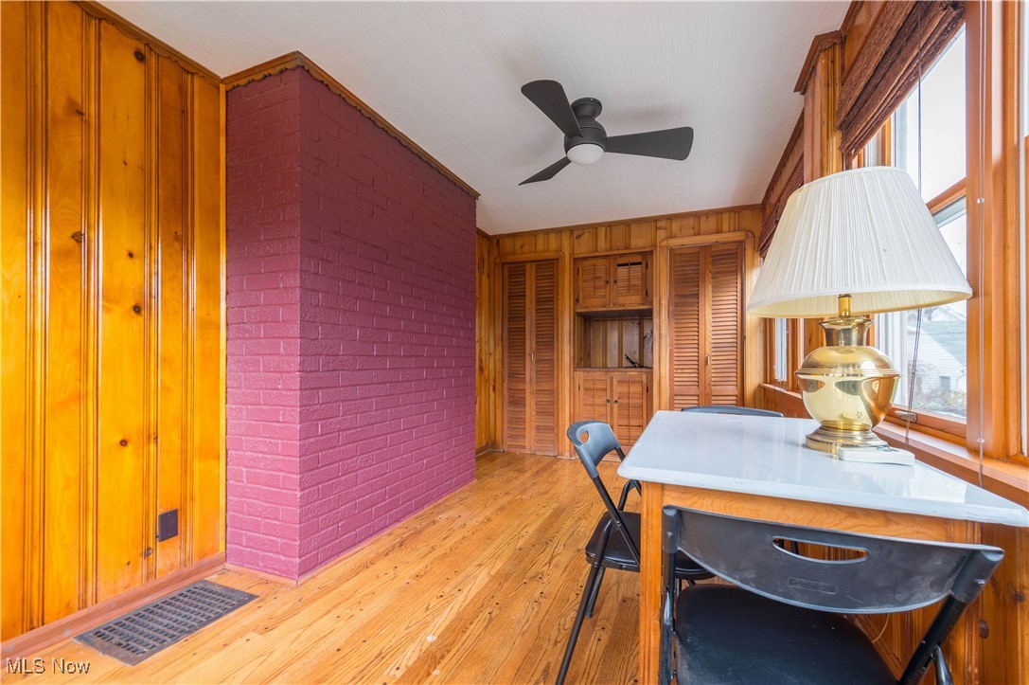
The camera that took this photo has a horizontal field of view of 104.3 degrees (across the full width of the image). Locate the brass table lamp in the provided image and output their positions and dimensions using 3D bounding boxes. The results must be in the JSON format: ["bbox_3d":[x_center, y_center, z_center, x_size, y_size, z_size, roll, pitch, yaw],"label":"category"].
[{"bbox_3d":[0.895,-0.075,1.085,0.452,0.715,0.452,0,-1,25],"label":"brass table lamp"}]

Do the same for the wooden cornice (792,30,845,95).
[{"bbox_3d":[1.375,-1.246,1.830,0.088,0.054,0.400,0,-1,25],"label":"wooden cornice"}]

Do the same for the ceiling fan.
[{"bbox_3d":[0.450,-1.120,2.150,1.030,0.295,1.060,0,-1,0],"label":"ceiling fan"}]

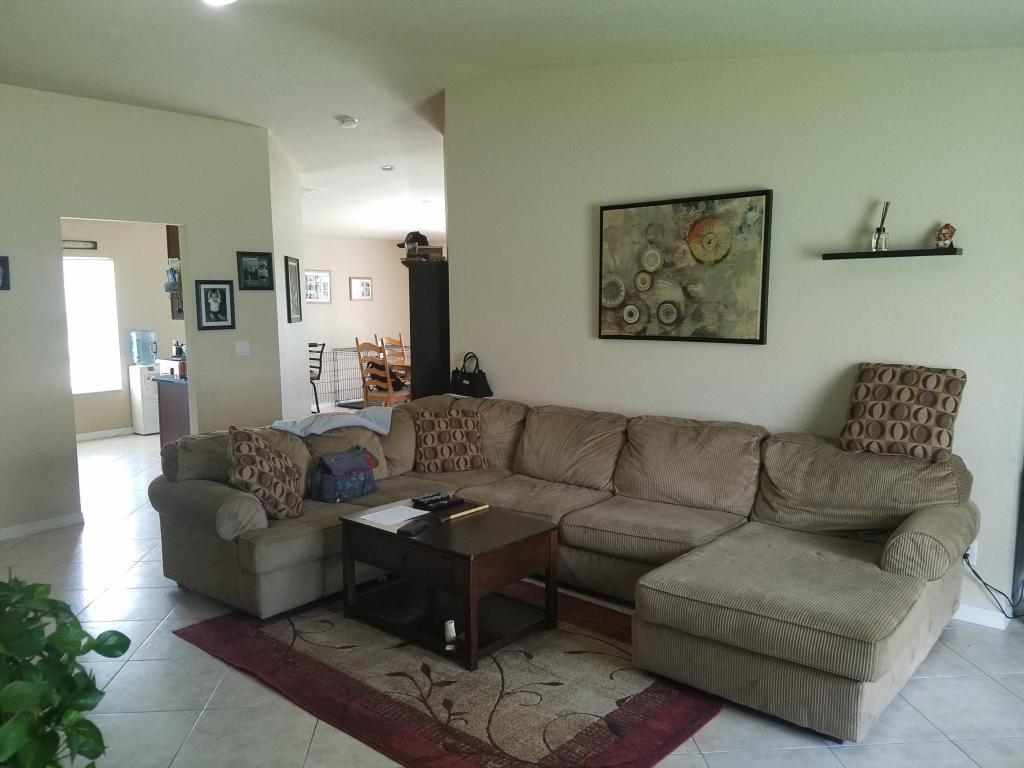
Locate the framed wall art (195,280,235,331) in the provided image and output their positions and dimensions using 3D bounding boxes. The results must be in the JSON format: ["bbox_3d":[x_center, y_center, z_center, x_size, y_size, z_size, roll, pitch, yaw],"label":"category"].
[{"bbox_3d":[-2.327,-0.617,6.042,0.025,0.388,0.315,5,9,40],"label":"framed wall art"}]

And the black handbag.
[{"bbox_3d":[-0.304,-0.070,5.523,0.370,0.320,0.150,5,9,40],"label":"black handbag"}]

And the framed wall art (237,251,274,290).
[{"bbox_3d":[-2.094,-0.917,6.282,0.025,0.307,0.320,5,9,40],"label":"framed wall art"}]

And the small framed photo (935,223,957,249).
[{"bbox_3d":[2.042,-0.698,3.623,0.092,0.120,0.045,5,8,40],"label":"small framed photo"}]

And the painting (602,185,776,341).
[{"bbox_3d":[0.977,-0.660,4.502,1.085,0.824,0.036,5,9,40],"label":"painting"}]

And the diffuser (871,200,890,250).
[{"bbox_3d":[1.783,-0.759,3.716,0.070,0.235,0.068,5,9,40],"label":"diffuser"}]

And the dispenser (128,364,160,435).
[{"bbox_3d":[-4.199,0.171,8.902,0.300,0.775,0.285,5,9,40],"label":"dispenser"}]

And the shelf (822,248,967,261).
[{"bbox_3d":[1.825,-0.620,3.710,0.593,0.029,0.130,5,9,40],"label":"shelf"}]

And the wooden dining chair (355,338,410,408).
[{"bbox_3d":[-1.389,0.027,8.604,0.465,1.090,0.520,5,9,36],"label":"wooden dining chair"}]

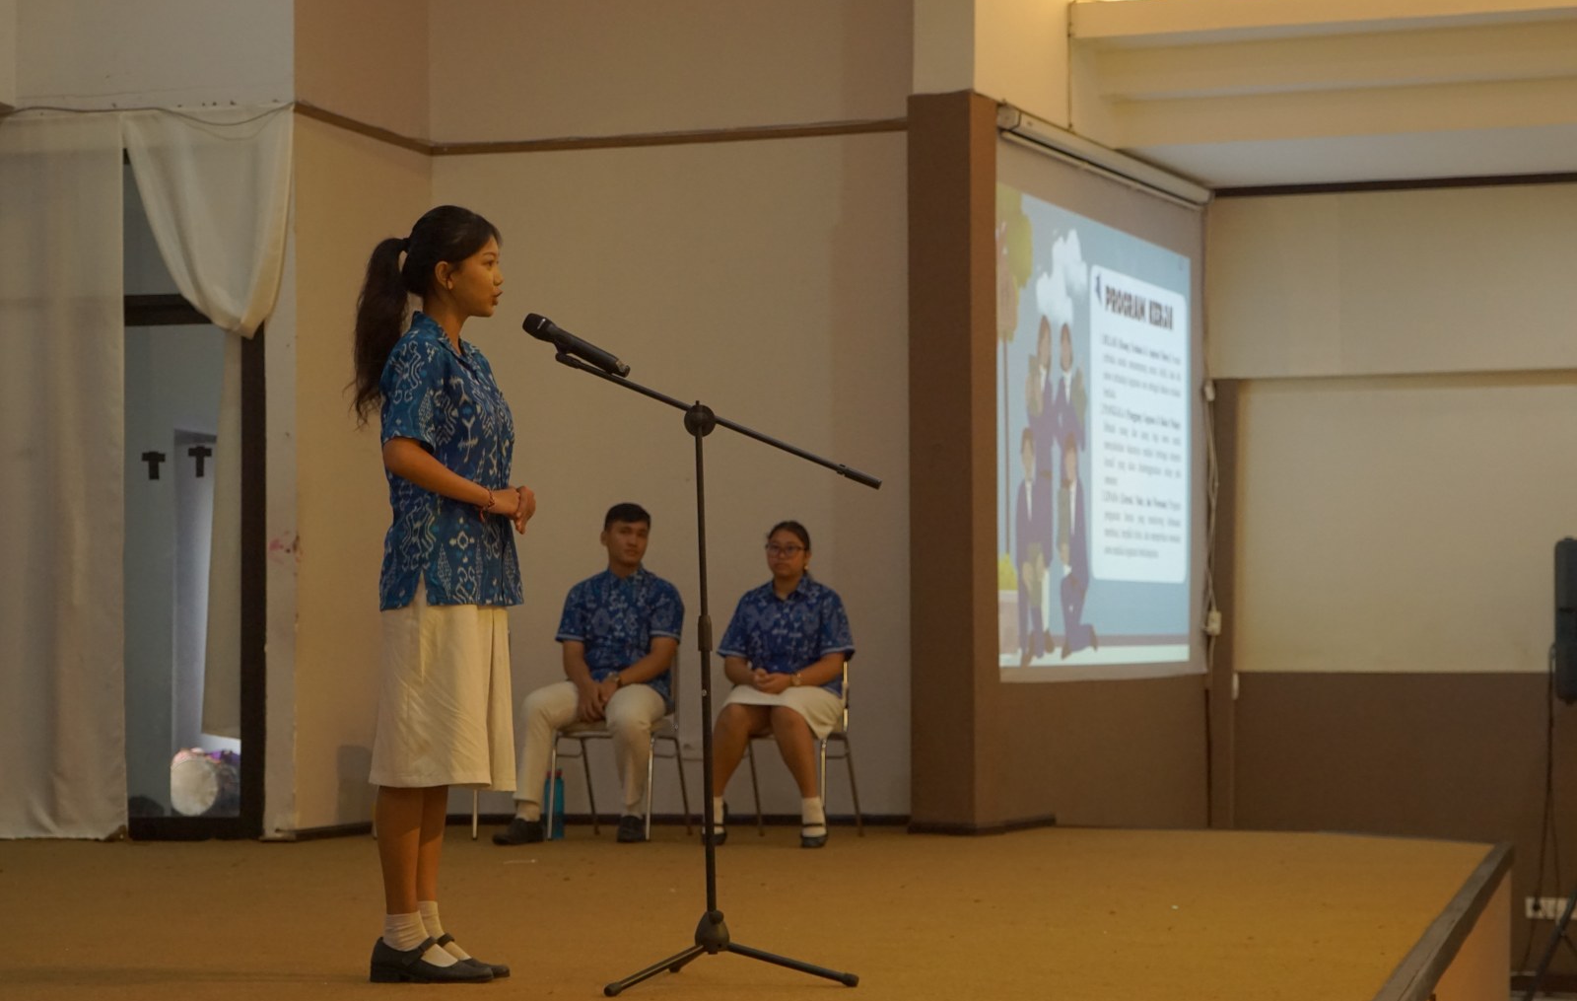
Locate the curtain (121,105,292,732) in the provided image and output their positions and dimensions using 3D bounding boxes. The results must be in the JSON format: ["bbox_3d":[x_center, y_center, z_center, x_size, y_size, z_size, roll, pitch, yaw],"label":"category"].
[{"bbox_3d":[-2.175,-0.289,12.000,0.660,2.380,0.200,-1,-3,16],"label":"curtain"}]

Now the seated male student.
[{"bbox_3d":[-0.736,0.633,11.913,0.632,1.254,0.760,-1,-3,16],"label":"seated male student"}]

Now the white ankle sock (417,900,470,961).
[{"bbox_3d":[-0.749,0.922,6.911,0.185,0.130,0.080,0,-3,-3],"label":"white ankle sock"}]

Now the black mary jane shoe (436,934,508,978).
[{"bbox_3d":[-0.733,0.977,6.898,0.255,0.097,0.088,0,-3,-3],"label":"black mary jane shoe"}]

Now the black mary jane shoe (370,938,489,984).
[{"bbox_3d":[-0.759,0.974,6.798,0.257,0.097,0.088,0,-3,3],"label":"black mary jane shoe"}]

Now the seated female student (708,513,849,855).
[{"bbox_3d":[-0.035,0.657,11.743,0.516,1.183,0.707,-1,-3,14],"label":"seated female student"}]

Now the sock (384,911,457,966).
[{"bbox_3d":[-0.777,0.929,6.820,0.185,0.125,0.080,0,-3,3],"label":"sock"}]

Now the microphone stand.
[{"bbox_3d":[-0.152,0.347,6.704,0.700,1.333,0.550,-1,-3,6],"label":"microphone stand"}]

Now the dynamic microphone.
[{"bbox_3d":[-0.450,-0.326,6.780,0.252,0.053,0.053,27,0,9],"label":"dynamic microphone"}]

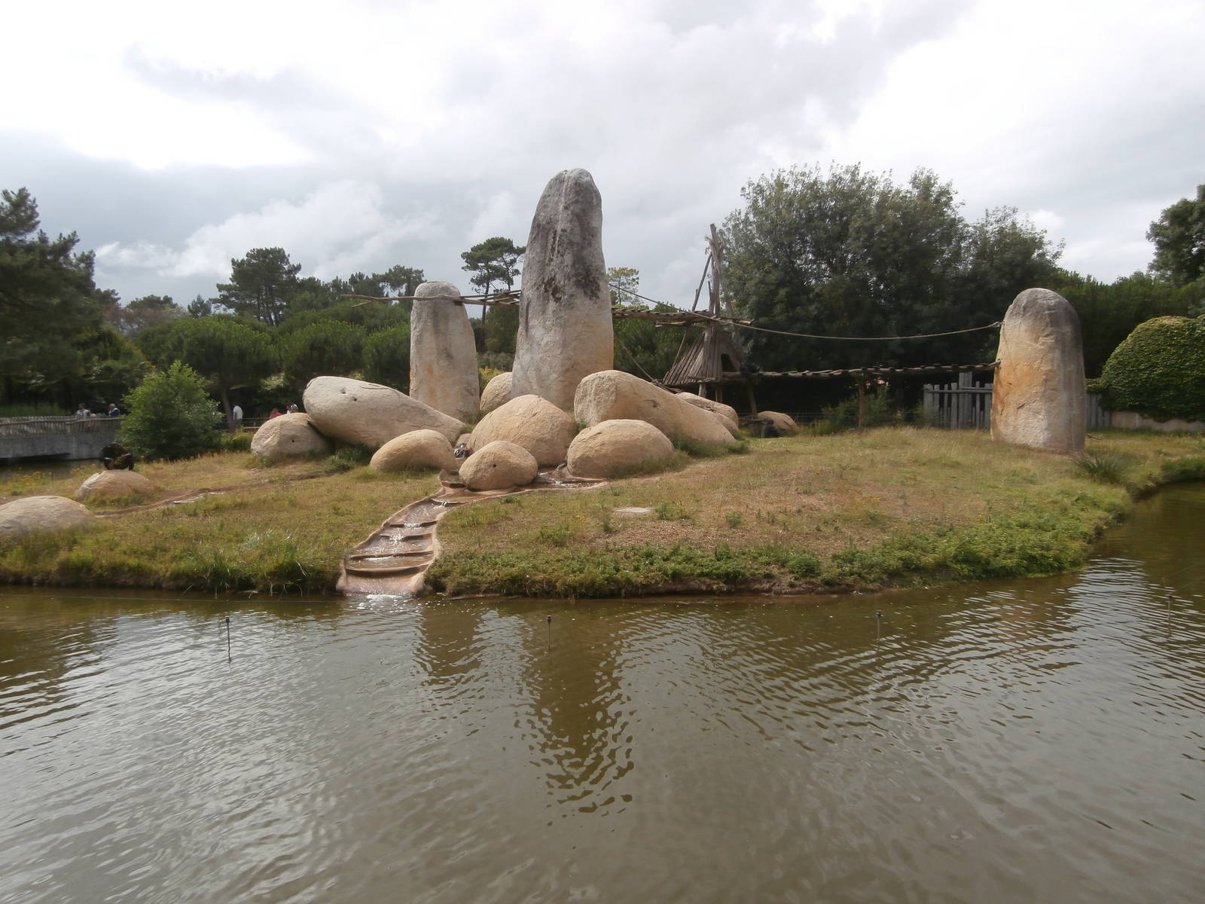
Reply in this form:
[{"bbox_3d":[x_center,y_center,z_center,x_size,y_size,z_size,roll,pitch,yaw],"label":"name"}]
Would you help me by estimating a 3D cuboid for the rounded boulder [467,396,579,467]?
[{"bbox_3d":[-2.078,-0.550,21.700,2.800,1.850,2.200,-1,4,-5],"label":"rounded boulder"}]

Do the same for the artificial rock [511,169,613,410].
[{"bbox_3d":[-1.428,-5.254,30.254,3.640,9.610,3.200,0,3,0],"label":"artificial rock"}]

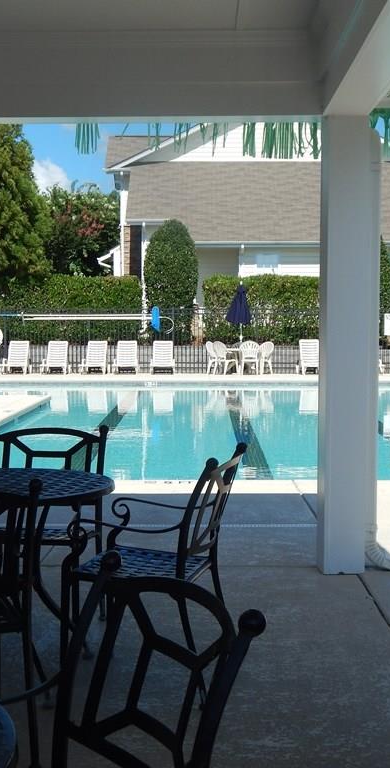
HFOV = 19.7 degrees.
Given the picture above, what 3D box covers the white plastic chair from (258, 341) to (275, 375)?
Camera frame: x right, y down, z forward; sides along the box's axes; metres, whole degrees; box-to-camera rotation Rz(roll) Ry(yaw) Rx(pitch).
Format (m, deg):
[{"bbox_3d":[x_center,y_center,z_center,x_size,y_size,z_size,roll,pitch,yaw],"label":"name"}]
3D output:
[{"bbox_3d":[1.901,-0.702,30.100,0.580,0.900,0.570,2,4,40],"label":"white plastic chair"}]

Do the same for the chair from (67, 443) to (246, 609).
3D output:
[{"bbox_3d":[-0.148,0.712,4.651,0.630,0.920,0.600,1,3,16],"label":"chair"}]

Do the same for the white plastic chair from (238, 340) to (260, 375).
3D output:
[{"bbox_3d":[1.421,-0.699,29.307,0.560,0.890,0.570,0,3,0],"label":"white plastic chair"}]

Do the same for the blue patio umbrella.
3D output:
[{"bbox_3d":[1.165,-1.502,29.763,0.680,2.442,0.680,0,3,0],"label":"blue patio umbrella"}]

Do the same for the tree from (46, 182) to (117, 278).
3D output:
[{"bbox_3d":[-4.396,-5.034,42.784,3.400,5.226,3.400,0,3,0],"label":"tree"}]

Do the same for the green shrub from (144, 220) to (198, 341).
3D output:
[{"bbox_3d":[-0.699,-2.906,32.087,1.500,3.442,1.500,0,3,0],"label":"green shrub"}]

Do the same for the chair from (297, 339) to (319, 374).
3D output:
[{"bbox_3d":[3.227,-0.753,31.000,0.700,0.930,1.700,0,3,0],"label":"chair"}]

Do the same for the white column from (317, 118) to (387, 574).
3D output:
[{"bbox_3d":[0.829,-0.205,6.255,0.235,2.504,0.235,0,3,0],"label":"white column"}]

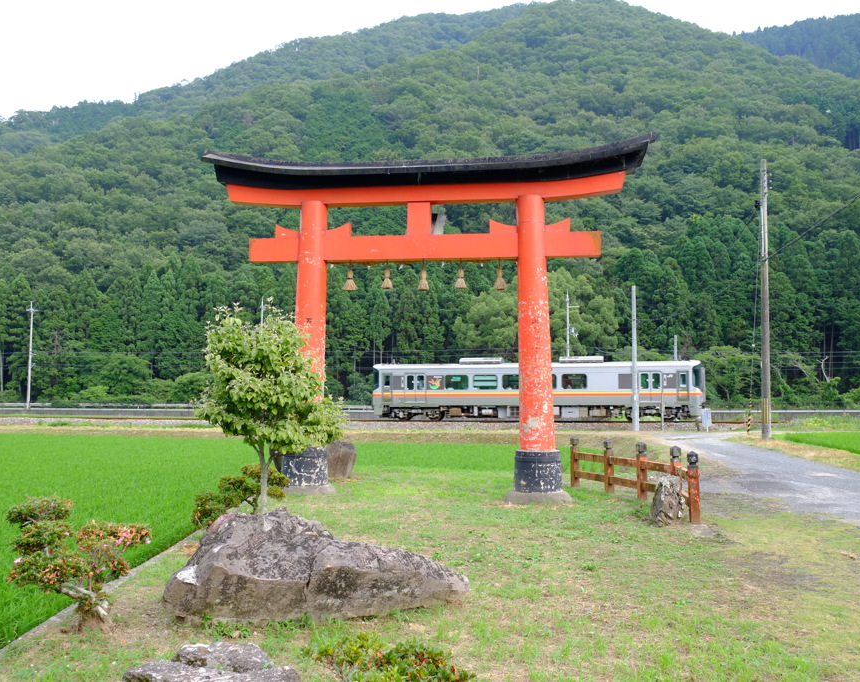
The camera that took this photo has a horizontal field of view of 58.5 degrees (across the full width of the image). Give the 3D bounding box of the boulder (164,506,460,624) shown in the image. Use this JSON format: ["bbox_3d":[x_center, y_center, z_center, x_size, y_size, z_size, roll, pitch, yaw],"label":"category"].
[{"bbox_3d":[-0.950,1.742,6.304,2.350,0.700,1.150,1,-5,-16],"label":"boulder"}]

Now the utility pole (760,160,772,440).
[{"bbox_3d":[13.720,-1.769,31.531,0.420,11.600,0.420,-2,-5,20],"label":"utility pole"}]

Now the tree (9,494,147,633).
[{"bbox_3d":[-2.420,1.542,5.397,1.000,0.940,0.780,1,-5,-17],"label":"tree"}]

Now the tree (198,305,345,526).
[{"bbox_3d":[-1.940,0.934,9.205,1.800,2.760,1.700,1,-5,-11],"label":"tree"}]

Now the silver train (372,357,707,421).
[{"bbox_3d":[6.437,3.079,48.368,20.300,3.920,2.880,-1,-5,10],"label":"silver train"}]

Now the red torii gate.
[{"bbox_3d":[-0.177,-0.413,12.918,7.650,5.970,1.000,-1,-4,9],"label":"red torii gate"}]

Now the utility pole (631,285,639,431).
[{"bbox_3d":[11.550,0.945,43.256,0.330,8.150,0.330,-1,-5,14],"label":"utility pole"}]

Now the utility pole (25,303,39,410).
[{"bbox_3d":[-35.400,1.266,68.106,1.100,9.600,0.400,0,-4,-6],"label":"utility pole"}]

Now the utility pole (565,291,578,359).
[{"bbox_3d":[10.850,0.648,60.130,1.000,9.400,0.400,-1,-4,9],"label":"utility pole"}]

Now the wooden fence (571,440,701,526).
[{"bbox_3d":[3.250,2.069,12.076,0.450,0.940,4.350,1,-5,-11],"label":"wooden fence"}]

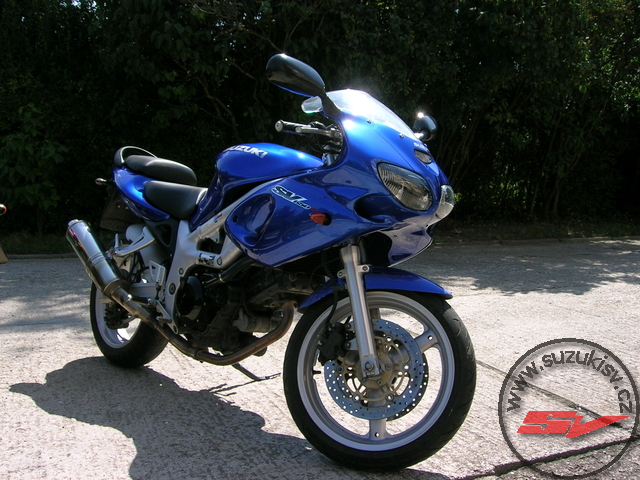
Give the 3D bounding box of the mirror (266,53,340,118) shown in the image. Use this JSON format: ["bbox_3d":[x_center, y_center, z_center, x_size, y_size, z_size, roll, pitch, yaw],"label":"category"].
[{"bbox_3d":[-0.052,-0.440,1.829,0.215,0.140,0.120,7,-1,-28],"label":"mirror"}]

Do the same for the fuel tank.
[{"bbox_3d":[-0.198,-0.186,2.342,0.560,0.340,0.340,6,-1,45],"label":"fuel tank"}]

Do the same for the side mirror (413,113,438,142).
[{"bbox_3d":[0.347,-0.388,2.232,0.120,0.140,0.215,7,-1,28],"label":"side mirror"}]

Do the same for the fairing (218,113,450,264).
[{"bbox_3d":[0.085,-0.134,2.056,0.650,0.470,0.470,6,-1,45],"label":"fairing"}]

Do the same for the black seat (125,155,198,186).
[{"bbox_3d":[-0.715,-0.304,2.869,0.410,0.130,0.240,6,-1,45],"label":"black seat"}]

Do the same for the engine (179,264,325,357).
[{"bbox_3d":[-0.255,0.200,2.349,0.550,0.390,0.400,6,-1,45],"label":"engine"}]

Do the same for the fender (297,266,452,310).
[{"bbox_3d":[0.179,0.166,1.986,0.450,0.195,0.140,10,-12,19],"label":"fender"}]

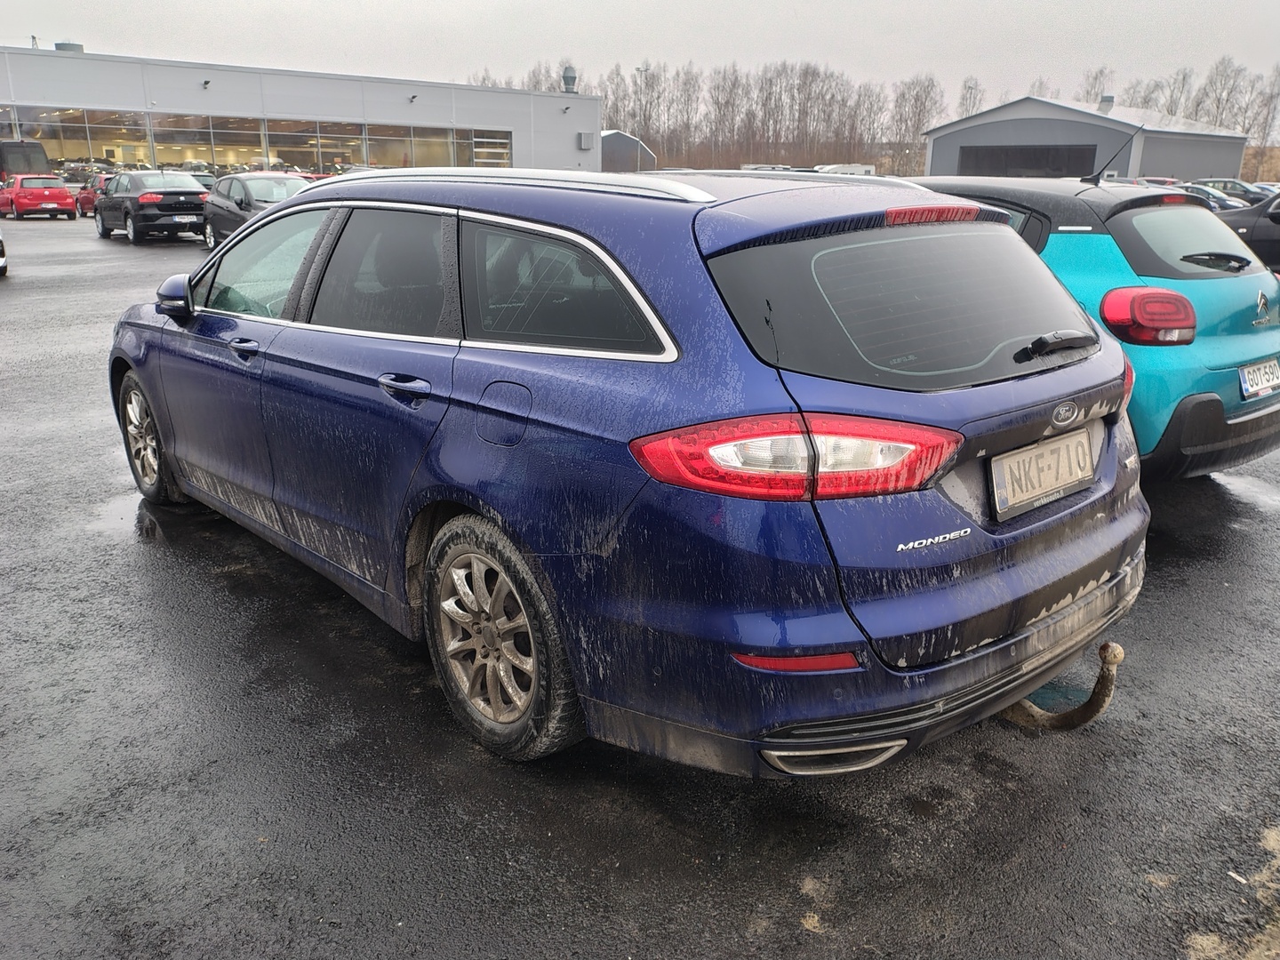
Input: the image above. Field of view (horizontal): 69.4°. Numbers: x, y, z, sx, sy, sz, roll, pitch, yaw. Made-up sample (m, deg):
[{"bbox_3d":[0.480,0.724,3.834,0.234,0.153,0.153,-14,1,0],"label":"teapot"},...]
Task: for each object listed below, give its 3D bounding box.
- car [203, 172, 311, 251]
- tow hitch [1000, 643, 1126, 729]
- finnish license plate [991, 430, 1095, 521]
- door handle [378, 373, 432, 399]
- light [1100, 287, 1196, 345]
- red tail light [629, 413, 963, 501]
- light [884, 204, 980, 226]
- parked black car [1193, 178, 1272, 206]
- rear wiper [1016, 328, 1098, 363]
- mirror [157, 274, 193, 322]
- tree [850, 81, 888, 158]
[{"bbox_3d":[-7.060,-5.150,17.950,1.740,1.480,4.000,-16,24,-41],"label":"car"},{"bbox_3d":[1.009,0.487,2.275,0.060,0.270,0.300,-16,24,-41],"label":"tow hitch"},{"bbox_3d":[0.946,-0.013,2.170,0.450,0.135,0.020,-16,9,-41],"label":"finnish license plate"},{"bbox_3d":[-0.606,-0.245,2.390,0.060,0.050,0.250,-15,23,-39],"label":"door handle"},{"bbox_3d":[1.958,-0.648,3.546,0.290,0.200,0.250,-14,23,-38],"label":"light"},{"bbox_3d":[0.314,-0.100,1.785,0.530,0.170,0.380,-15,23,-39],"label":"red tail light"},{"bbox_3d":[0.692,-0.623,2.174,0.385,0.042,0.050,-15,23,-39],"label":"light"},{"bbox_3d":[34.028,-16.426,53.000,1.800,1.520,4.400,-13,22,-35],"label":"parked black car"},{"bbox_3d":[1.002,-0.313,2.233,0.410,0.055,0.060,-15,23,-39],"label":"rear wiper"},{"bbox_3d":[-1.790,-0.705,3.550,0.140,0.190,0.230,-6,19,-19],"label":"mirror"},{"bbox_3d":[24.773,-37.916,100.000,4.100,10.500,4.100,-15,23,-39],"label":"tree"}]

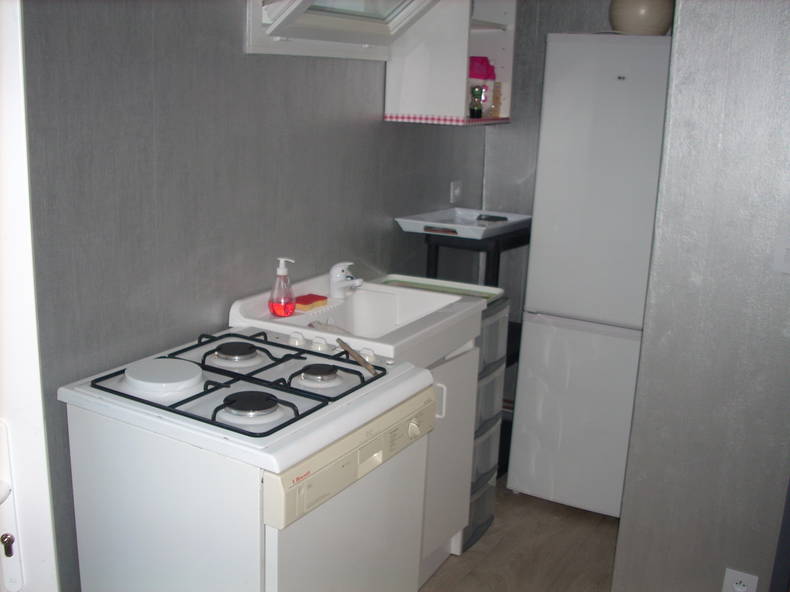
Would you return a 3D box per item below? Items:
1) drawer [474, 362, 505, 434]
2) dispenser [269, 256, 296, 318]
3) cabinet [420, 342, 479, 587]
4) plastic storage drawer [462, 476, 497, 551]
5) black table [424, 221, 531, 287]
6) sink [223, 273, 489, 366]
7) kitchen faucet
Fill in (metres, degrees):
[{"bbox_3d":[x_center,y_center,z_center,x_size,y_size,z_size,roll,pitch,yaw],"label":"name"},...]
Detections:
[{"bbox_3d":[0.164,0.335,2.960,0.385,0.195,0.258,10,16,30],"label":"drawer"},{"bbox_3d":[-0.317,-0.024,2.391,0.078,0.165,0.076,2,14,0],"label":"dispenser"},{"bbox_3d":[-0.093,0.508,2.633,0.472,0.810,0.595,10,16,30],"label":"cabinet"},{"bbox_3d":[0.150,0.726,3.058,0.385,0.190,0.258,10,16,30],"label":"plastic storage drawer"},{"bbox_3d":[0.371,0.209,3.451,0.315,1.025,0.555,10,16,30],"label":"black table"},{"bbox_3d":[-0.080,0.085,2.526,0.510,0.185,0.620,10,16,30],"label":"sink"},{"bbox_3d":[-0.149,-0.047,2.595,0.103,0.112,0.046,6,15,15],"label":"kitchen faucet"}]

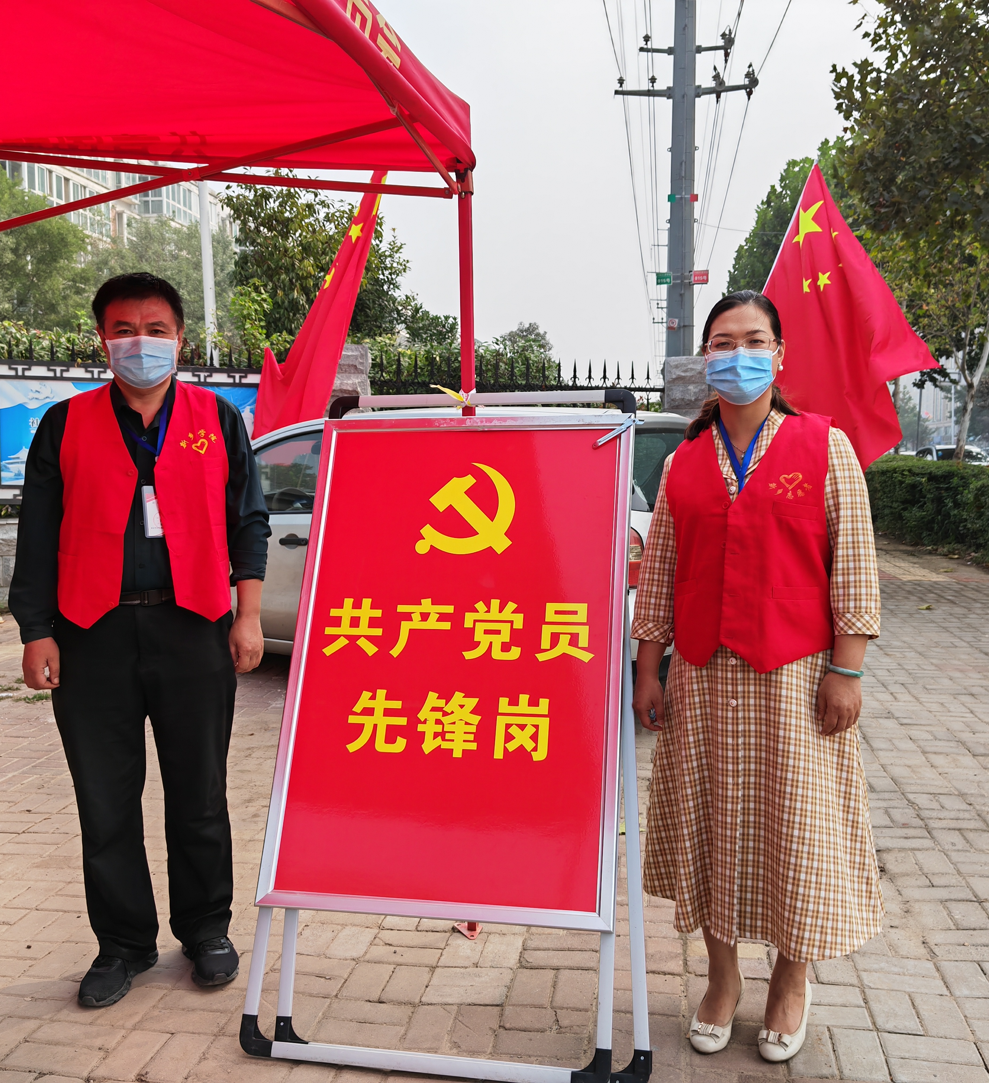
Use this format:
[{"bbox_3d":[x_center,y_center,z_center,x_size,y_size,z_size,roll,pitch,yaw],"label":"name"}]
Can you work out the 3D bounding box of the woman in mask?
[{"bbox_3d":[0.575,0.279,2.469,0.530,1.625,0.380,2,5,22],"label":"woman in mask"}]

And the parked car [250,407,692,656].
[{"bbox_3d":[-0.620,0.008,6.670,4.100,1.520,1.690,3,5,32],"label":"parked car"}]

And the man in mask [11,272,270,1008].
[{"bbox_3d":[-0.850,0.217,2.755,0.600,1.705,0.350,-1,5,-15],"label":"man in mask"}]

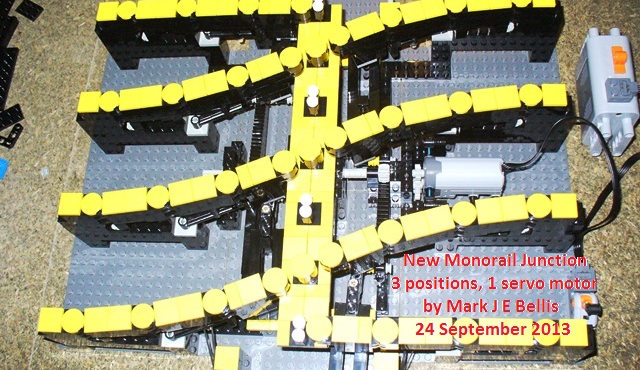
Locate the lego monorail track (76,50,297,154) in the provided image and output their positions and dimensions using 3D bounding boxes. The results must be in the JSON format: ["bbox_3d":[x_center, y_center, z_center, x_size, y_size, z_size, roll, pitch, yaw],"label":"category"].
[{"bbox_3d":[-0.095,-0.054,0.526,0.172,0.072,0.036,-10,68,3],"label":"lego monorail track"}]

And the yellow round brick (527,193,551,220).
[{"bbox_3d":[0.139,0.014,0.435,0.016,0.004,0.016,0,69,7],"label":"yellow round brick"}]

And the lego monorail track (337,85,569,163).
[{"bbox_3d":[0.093,-0.042,0.499,0.172,0.072,0.035,-10,68,3],"label":"lego monorail track"}]

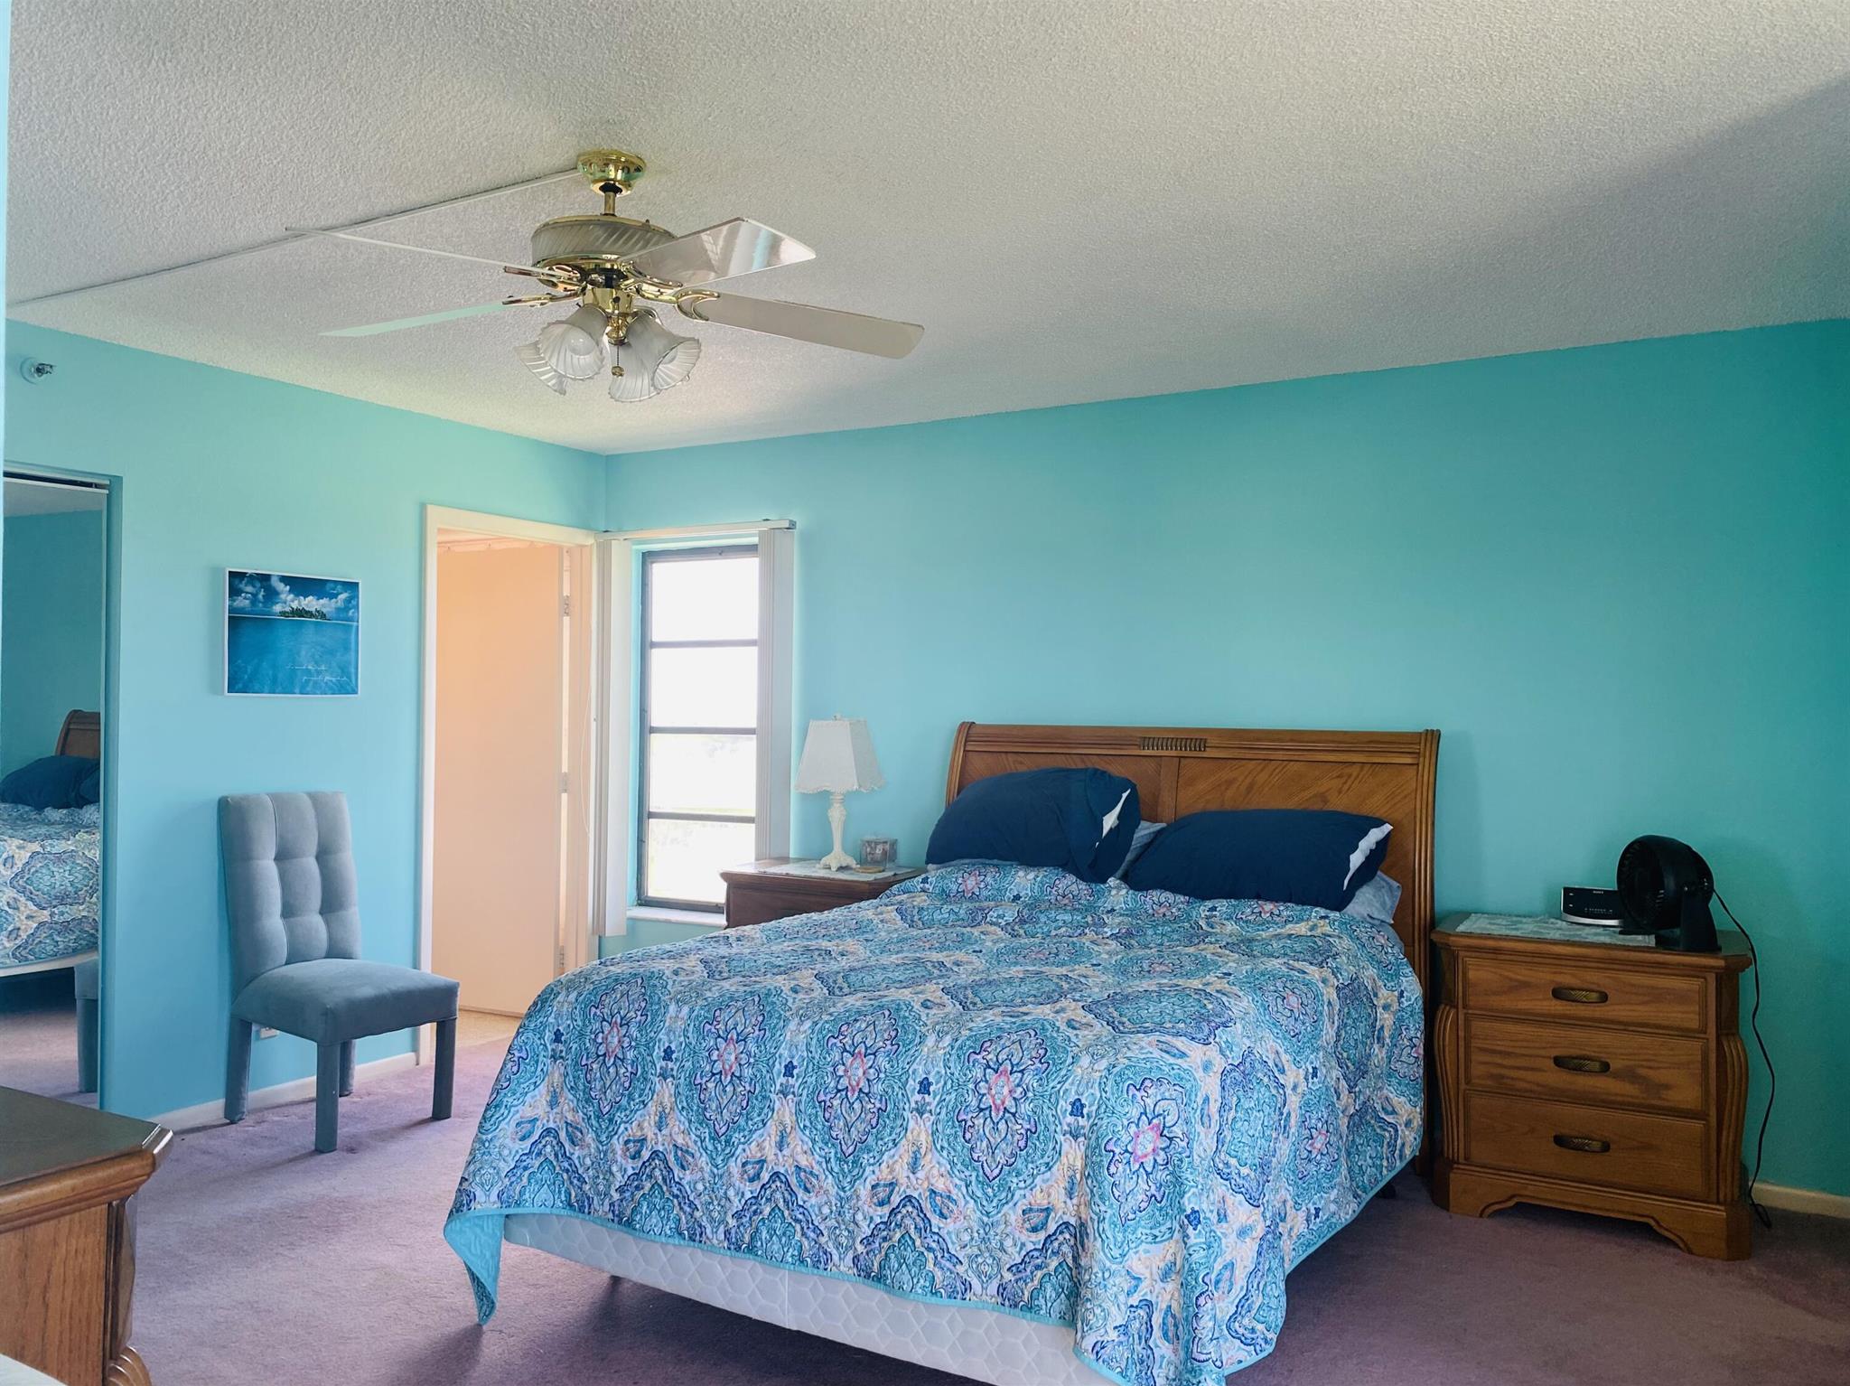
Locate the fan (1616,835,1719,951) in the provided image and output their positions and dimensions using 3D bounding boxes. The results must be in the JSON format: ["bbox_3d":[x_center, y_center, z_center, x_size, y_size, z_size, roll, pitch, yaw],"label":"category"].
[{"bbox_3d":[1.940,0.515,3.642,0.180,0.280,0.250,0,-1,3],"label":"fan"}]

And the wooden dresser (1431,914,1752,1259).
[{"bbox_3d":[1.805,1.026,3.765,0.745,0.742,0.490,0,-1,30],"label":"wooden dresser"}]

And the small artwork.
[{"bbox_3d":[-2.161,-0.196,4.771,0.025,0.412,0.508,0,-1,30],"label":"small artwork"}]

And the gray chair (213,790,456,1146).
[{"bbox_3d":[-1.905,0.858,4.505,0.630,1.035,0.455,0,-1,35],"label":"gray chair"}]

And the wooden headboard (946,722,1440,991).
[{"bbox_3d":[0.800,0.752,4.518,1.610,1.290,0.220,0,-1,30],"label":"wooden headboard"}]

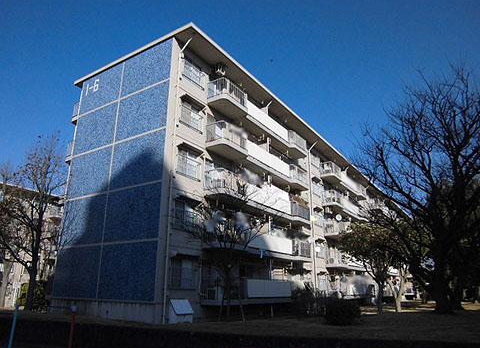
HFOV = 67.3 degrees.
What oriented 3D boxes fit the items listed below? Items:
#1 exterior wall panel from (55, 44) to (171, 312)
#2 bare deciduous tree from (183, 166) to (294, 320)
[{"bbox_3d":[-6.555,-0.240,18.652,7.539,12.670,0.200,-11,-21,32],"label":"exterior wall panel"},{"bbox_3d":[-0.066,2.715,14.582,4.100,5.950,3.900,0,-17,0],"label":"bare deciduous tree"}]

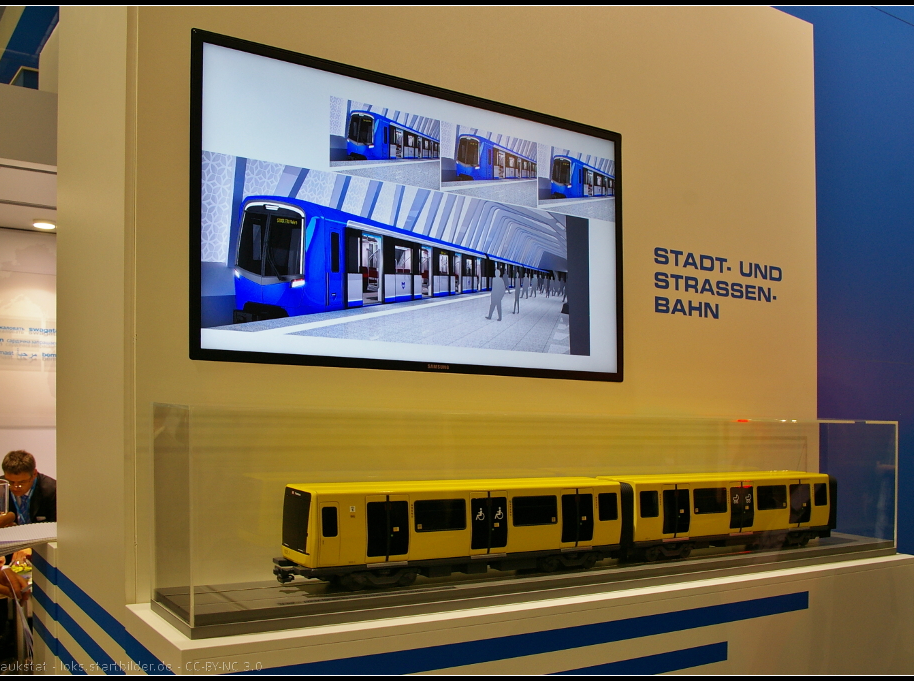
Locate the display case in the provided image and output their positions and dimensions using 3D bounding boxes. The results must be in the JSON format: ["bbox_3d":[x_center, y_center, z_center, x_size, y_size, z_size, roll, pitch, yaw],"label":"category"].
[{"bbox_3d":[0.315,0.335,1.916,1.841,0.347,0.231,4,-6,-32],"label":"display case"}]

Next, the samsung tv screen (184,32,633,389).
[{"bbox_3d":[-0.051,-0.232,1.868,1.037,0.604,0.050,4,-6,-32],"label":"samsung tv screen"}]

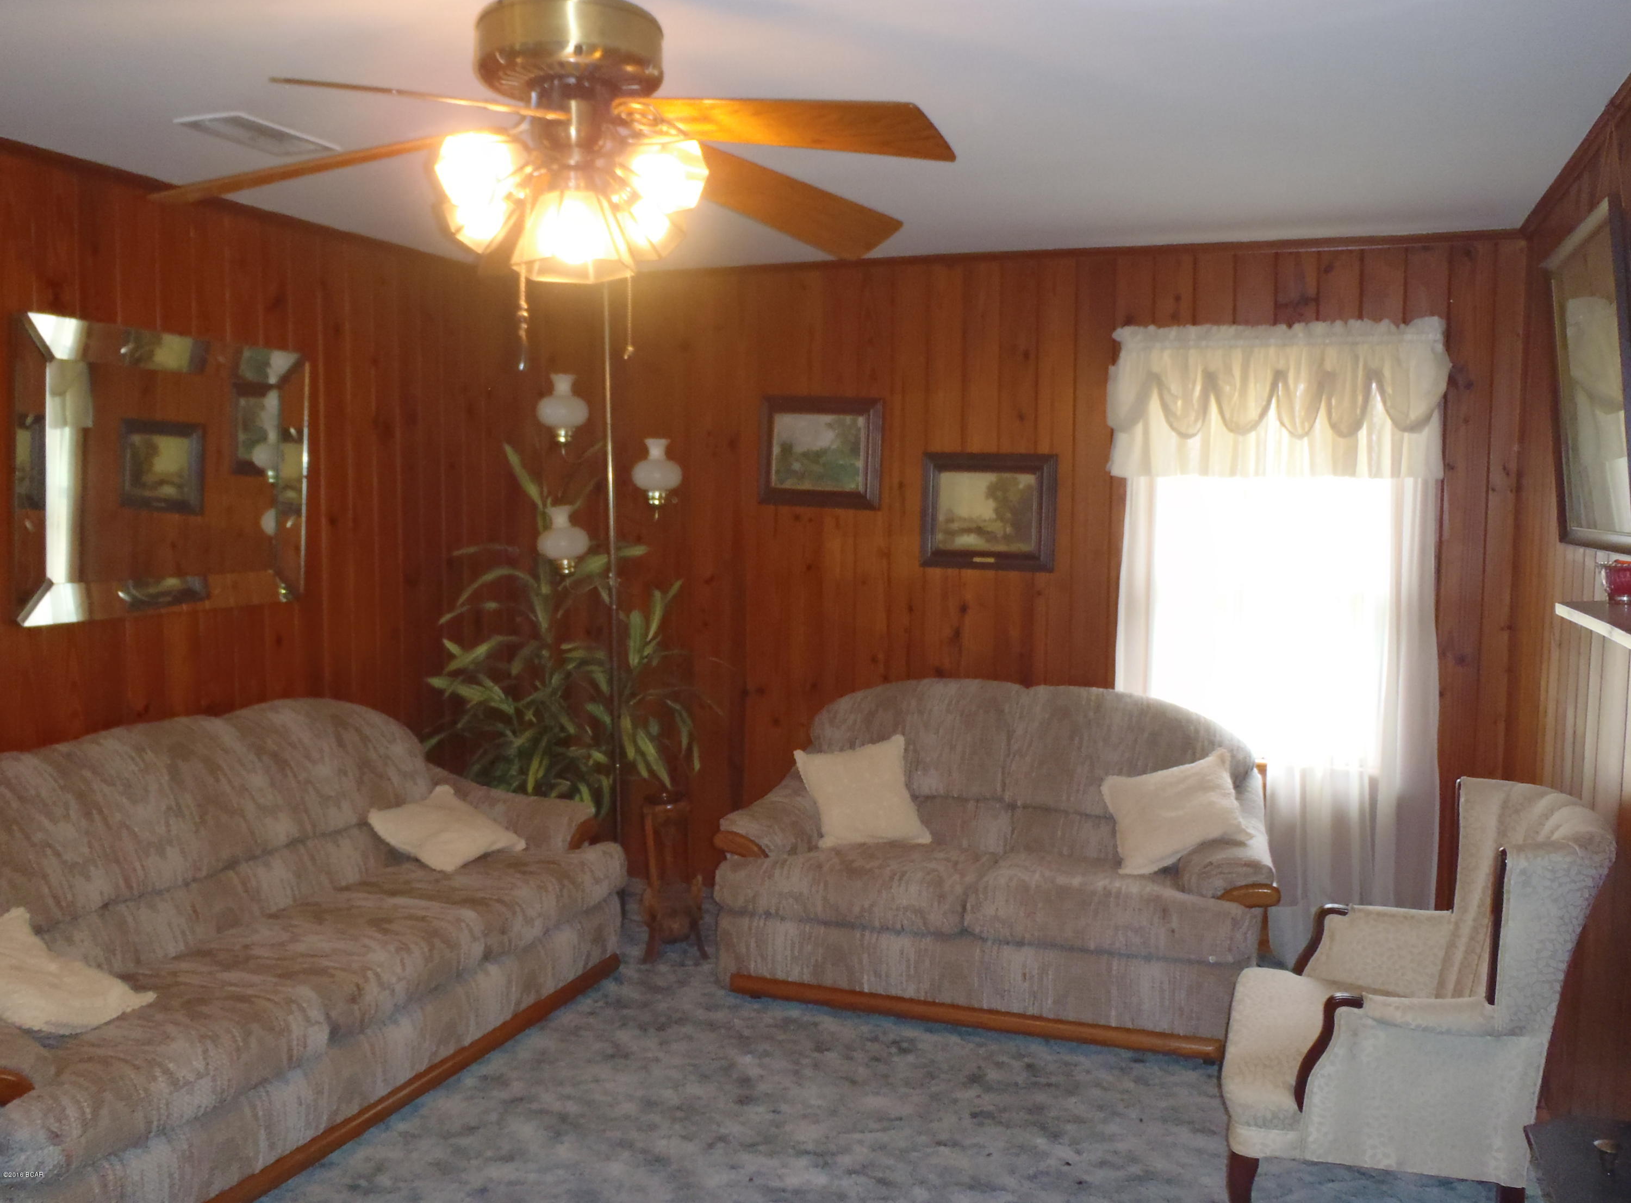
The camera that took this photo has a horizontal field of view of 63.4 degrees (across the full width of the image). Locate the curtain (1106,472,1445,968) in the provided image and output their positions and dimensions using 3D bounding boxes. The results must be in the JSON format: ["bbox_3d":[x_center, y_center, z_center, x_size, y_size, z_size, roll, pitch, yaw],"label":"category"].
[{"bbox_3d":[1.527,0.324,4.417,1.020,1.800,0.100,2,5,21],"label":"curtain"}]

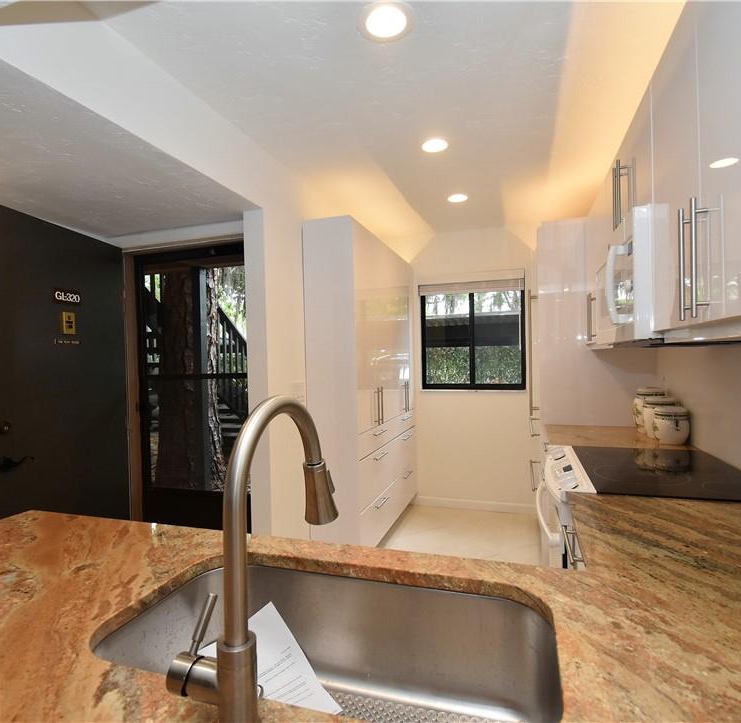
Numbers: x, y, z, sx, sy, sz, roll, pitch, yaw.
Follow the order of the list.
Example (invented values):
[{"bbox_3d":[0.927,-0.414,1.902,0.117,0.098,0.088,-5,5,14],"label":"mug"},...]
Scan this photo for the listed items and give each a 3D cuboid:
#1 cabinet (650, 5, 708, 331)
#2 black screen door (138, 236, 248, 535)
[{"bbox_3d":[0.993,-0.474,1.155,0.385,0.760,0.385,-1,1,18],"label":"cabinet"},{"bbox_3d":[-1.015,0.342,2.676,0.890,2.030,0.050,-1,1,18],"label":"black screen door"}]

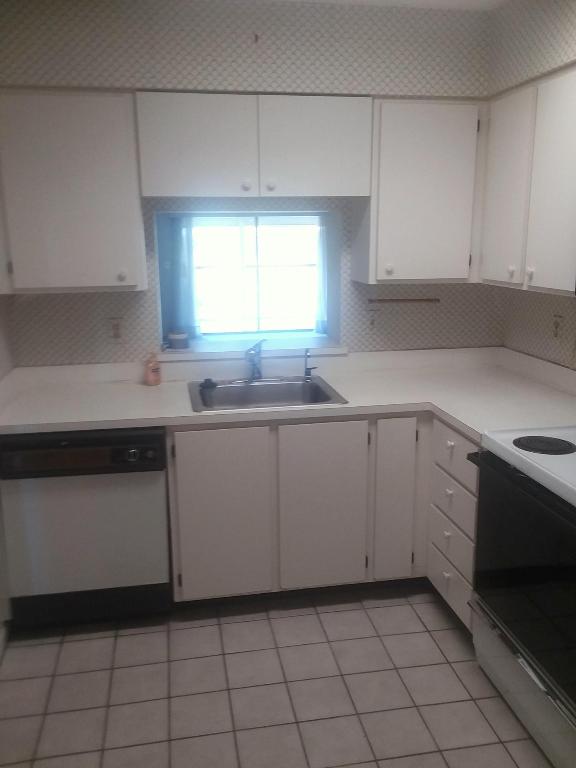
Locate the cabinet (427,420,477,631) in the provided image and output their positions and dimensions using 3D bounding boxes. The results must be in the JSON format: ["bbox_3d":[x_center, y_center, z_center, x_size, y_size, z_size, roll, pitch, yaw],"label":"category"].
[{"bbox_3d":[0.926,0.507,2.508,0.610,0.745,0.455,-3,13,-10],"label":"cabinet"}]

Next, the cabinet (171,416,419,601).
[{"bbox_3d":[-0.011,0.433,2.856,1.000,0.745,0.600,-3,13,-10],"label":"cabinet"}]

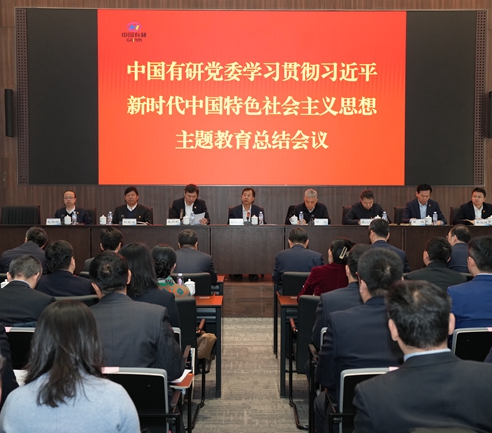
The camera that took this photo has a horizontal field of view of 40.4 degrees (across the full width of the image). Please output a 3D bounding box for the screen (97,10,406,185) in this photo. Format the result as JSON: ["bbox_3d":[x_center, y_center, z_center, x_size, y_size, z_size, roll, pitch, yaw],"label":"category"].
[{"bbox_3d":[0.105,-2.101,11.850,5.448,3.075,0.100,0,1,0],"label":"screen"}]

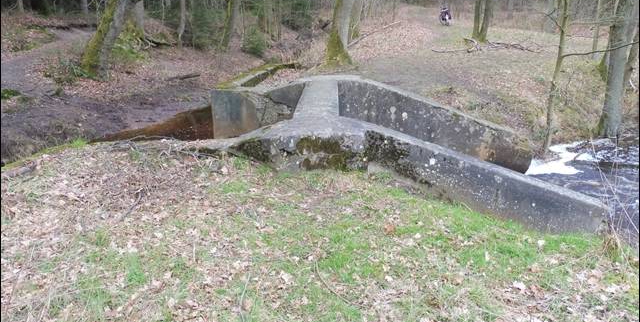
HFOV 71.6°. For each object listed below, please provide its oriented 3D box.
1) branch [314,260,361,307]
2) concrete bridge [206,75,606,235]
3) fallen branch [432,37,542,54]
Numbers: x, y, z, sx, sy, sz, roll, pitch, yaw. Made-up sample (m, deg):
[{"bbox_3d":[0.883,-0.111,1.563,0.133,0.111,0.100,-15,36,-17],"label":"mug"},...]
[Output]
[{"bbox_3d":[0.074,0.727,2.670,0.084,0.040,0.552,-10,21,-27],"label":"branch"},{"bbox_3d":[1.050,-0.253,6.829,5.300,1.550,4.300,0,19,0],"label":"concrete bridge"},{"bbox_3d":[5.361,-3.680,14.200,3.400,0.400,1.500,0,19,0],"label":"fallen branch"}]

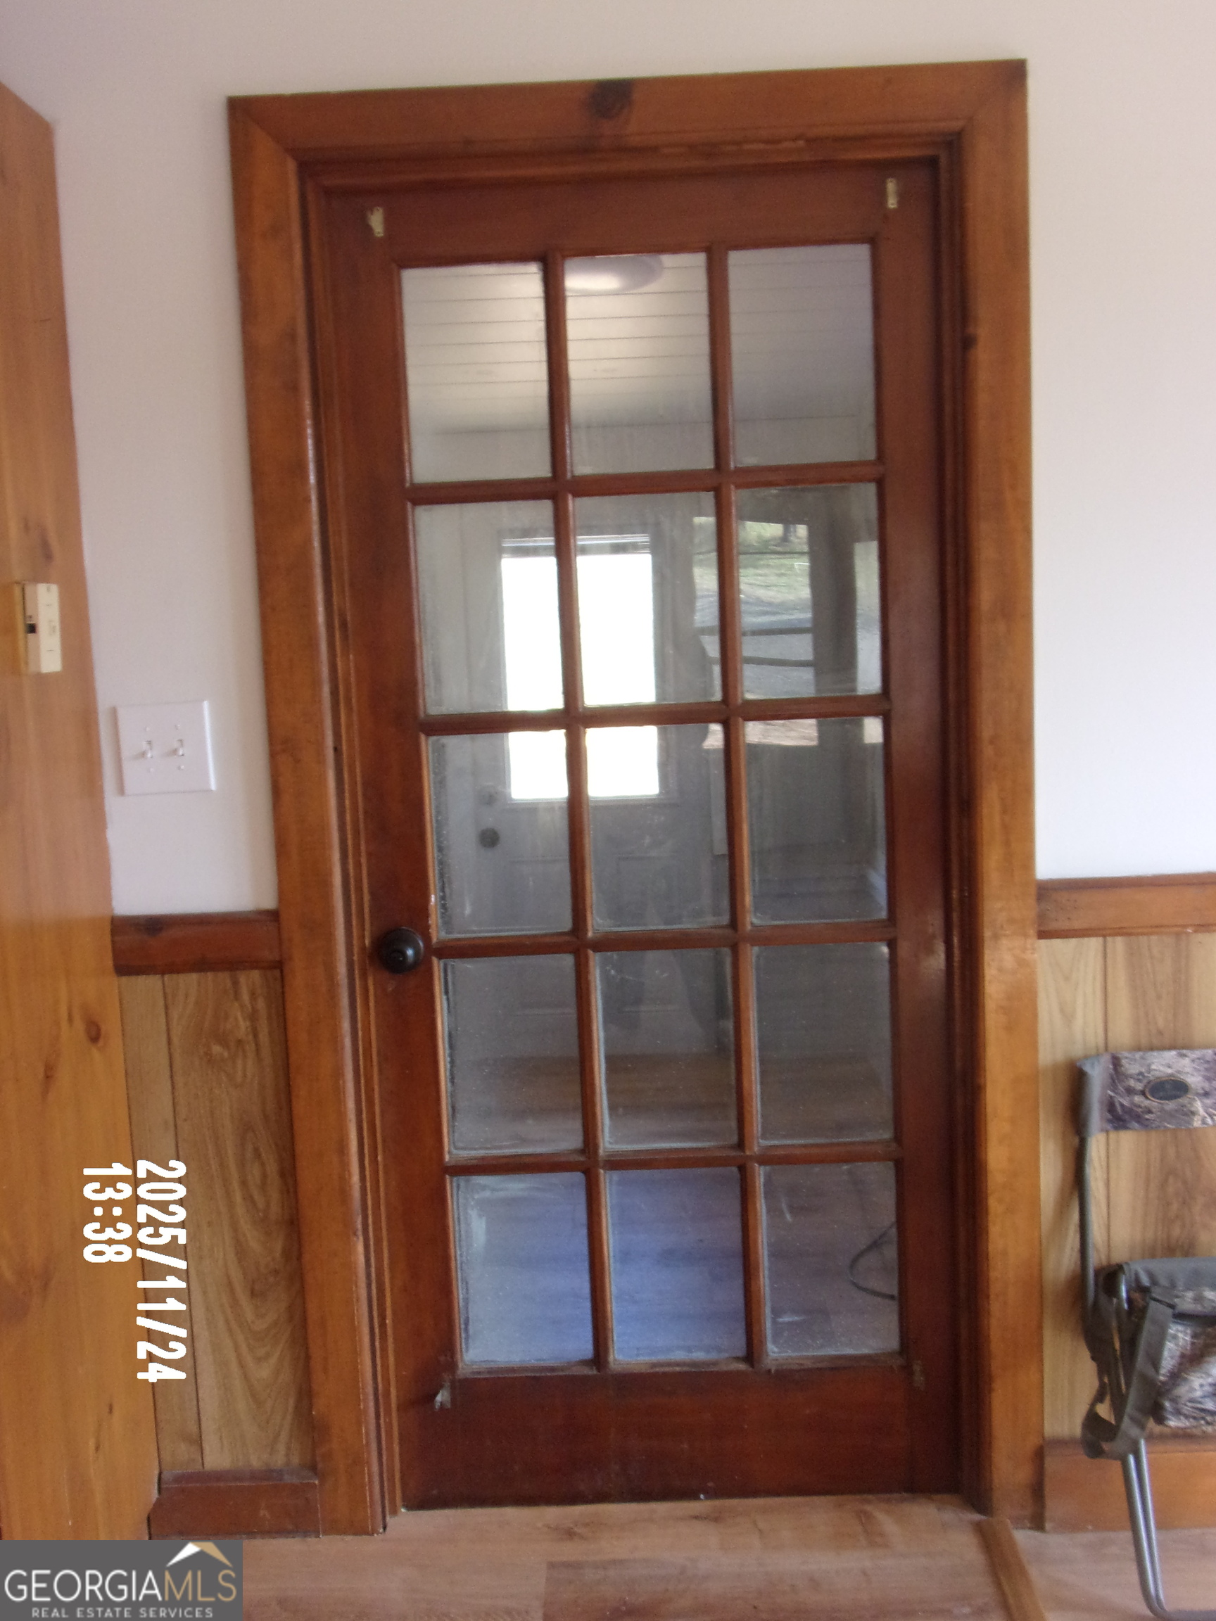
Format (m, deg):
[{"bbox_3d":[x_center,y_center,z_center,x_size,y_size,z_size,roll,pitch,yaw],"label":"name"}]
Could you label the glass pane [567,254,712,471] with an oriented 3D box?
[{"bbox_3d":[0.046,-0.654,2.268,0.210,0.311,0.012,-2,6,2],"label":"glass pane"}]

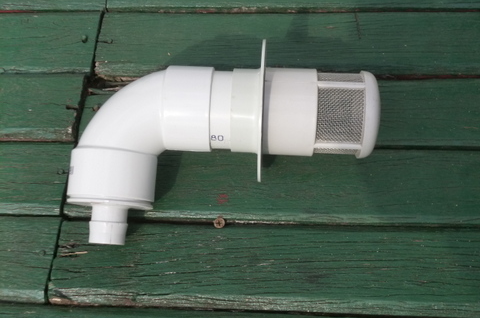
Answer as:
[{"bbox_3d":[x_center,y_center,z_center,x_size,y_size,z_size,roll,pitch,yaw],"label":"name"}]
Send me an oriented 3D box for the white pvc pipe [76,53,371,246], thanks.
[{"bbox_3d":[-0.015,-0.017,0.712,0.301,0.139,0.205,2,69,2],"label":"white pvc pipe"}]

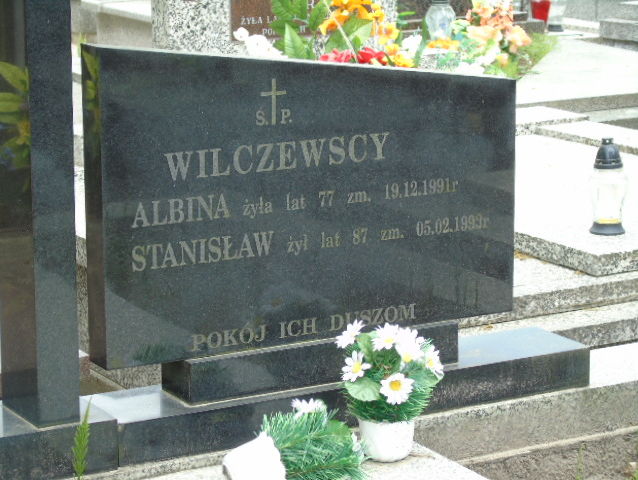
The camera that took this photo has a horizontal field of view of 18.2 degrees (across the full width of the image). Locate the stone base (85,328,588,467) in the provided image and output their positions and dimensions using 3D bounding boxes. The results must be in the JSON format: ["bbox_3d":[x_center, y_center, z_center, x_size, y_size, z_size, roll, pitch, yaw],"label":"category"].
[{"bbox_3d":[0.052,0.300,3.944,1.056,0.082,0.190,-7,14,-29],"label":"stone base"}]

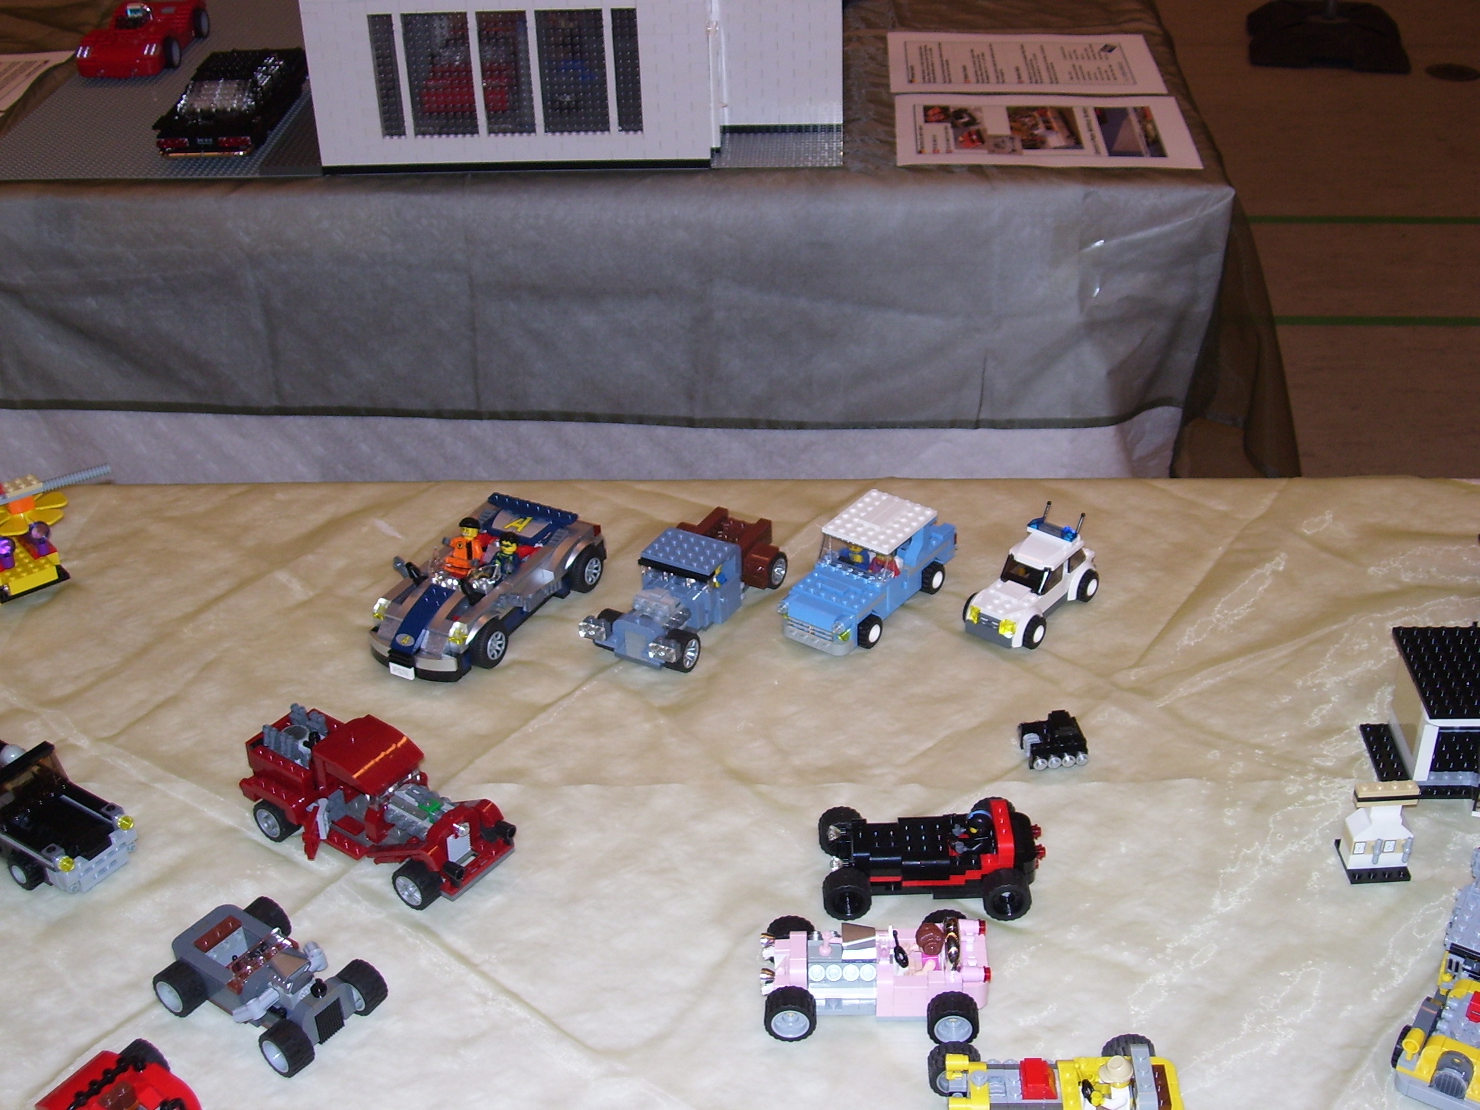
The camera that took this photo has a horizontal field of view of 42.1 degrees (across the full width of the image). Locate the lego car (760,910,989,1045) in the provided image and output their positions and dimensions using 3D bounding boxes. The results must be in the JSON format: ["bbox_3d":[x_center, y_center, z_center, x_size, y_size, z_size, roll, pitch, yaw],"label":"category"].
[{"bbox_3d":[0.065,0.194,0.915,0.109,0.042,0.065,-1,32,0],"label":"lego car"}]

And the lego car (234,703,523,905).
[{"bbox_3d":[-0.192,0.127,1.014,0.151,0.056,0.077,20,38,31],"label":"lego car"}]

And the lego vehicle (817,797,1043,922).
[{"bbox_3d":[0.099,0.150,0.986,0.114,0.040,0.067,-1,32,0],"label":"lego vehicle"}]

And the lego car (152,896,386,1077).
[{"bbox_3d":[-0.229,0.204,0.933,0.096,0.039,0.067,20,38,30],"label":"lego car"}]

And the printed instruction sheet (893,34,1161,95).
[{"bbox_3d":[0.315,-0.550,2.150,0.297,0.002,0.210,1,33,3],"label":"printed instruction sheet"}]

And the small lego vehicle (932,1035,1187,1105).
[{"bbox_3d":[0.142,0.240,0.858,0.111,0.046,0.064,0,33,1],"label":"small lego vehicle"}]

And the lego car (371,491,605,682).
[{"bbox_3d":[-0.161,0.018,1.203,0.078,0.061,0.157,15,36,24],"label":"lego car"}]

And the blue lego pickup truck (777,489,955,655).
[{"bbox_3d":[0.079,0.008,1.194,0.055,0.059,0.123,21,38,31],"label":"blue lego pickup truck"}]

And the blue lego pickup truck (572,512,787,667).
[{"bbox_3d":[-0.032,0.015,1.212,0.073,0.052,0.141,16,36,24],"label":"blue lego pickup truck"}]

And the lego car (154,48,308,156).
[{"bbox_3d":[-0.528,-0.480,1.993,0.099,0.058,0.252,0,33,1],"label":"lego car"}]

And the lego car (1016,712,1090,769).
[{"bbox_3d":[0.175,0.101,1.070,0.035,0.024,0.032,-6,32,-7],"label":"lego car"}]

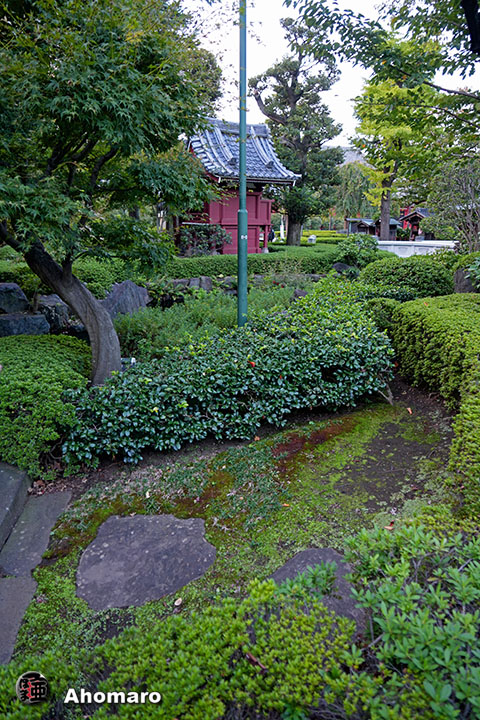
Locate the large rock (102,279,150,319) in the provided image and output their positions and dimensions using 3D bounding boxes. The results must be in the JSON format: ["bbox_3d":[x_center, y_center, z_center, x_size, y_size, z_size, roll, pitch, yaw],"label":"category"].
[{"bbox_3d":[-1.680,-0.841,7.010,0.780,0.690,0.550,0,17,0],"label":"large rock"}]

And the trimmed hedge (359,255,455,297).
[{"bbox_3d":[3.120,-1.546,8.939,1.620,0.870,1.400,0,17,0],"label":"trimmed hedge"}]

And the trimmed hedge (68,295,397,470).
[{"bbox_3d":[0.300,0.016,4.314,3.300,0.640,1.500,-11,19,-34],"label":"trimmed hedge"}]

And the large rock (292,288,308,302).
[{"bbox_3d":[1.020,-1.025,8.157,0.340,0.370,0.300,0,17,0],"label":"large rock"}]

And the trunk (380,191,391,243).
[{"bbox_3d":[7.560,-7.352,24.941,0.500,3.200,0.500,4,16,14],"label":"trunk"}]

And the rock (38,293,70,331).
[{"bbox_3d":[-2.658,-0.659,6.877,0.460,0.520,0.420,-4,16,-14],"label":"rock"}]

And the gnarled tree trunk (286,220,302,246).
[{"bbox_3d":[2.580,-6.015,22.735,0.720,1.390,0.700,0,17,0],"label":"gnarled tree trunk"}]

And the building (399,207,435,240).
[{"bbox_3d":[9.506,-7.285,25.999,1.700,2.200,1.800,12,20,36],"label":"building"}]

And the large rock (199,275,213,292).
[{"bbox_3d":[-0.779,-1.716,10.839,0.320,0.420,0.300,0,16,0],"label":"large rock"}]

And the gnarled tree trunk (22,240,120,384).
[{"bbox_3d":[-1.470,-0.367,4.227,0.850,1.270,0.450,0,17,0],"label":"gnarled tree trunk"}]

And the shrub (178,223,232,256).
[{"bbox_3d":[-1.136,-3.986,15.811,1.750,1.100,1.300,0,16,0],"label":"shrub"}]

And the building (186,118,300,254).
[{"bbox_3d":[-0.303,-6.733,19.066,3.413,4.968,3.996,-10,20,-30],"label":"building"}]

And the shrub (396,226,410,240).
[{"bbox_3d":[8.250,-6.315,24.212,0.720,0.760,0.700,0,17,0],"label":"shrub"}]

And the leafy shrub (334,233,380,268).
[{"bbox_3d":[2.939,-2.739,12.006,1.150,0.920,1.050,3,16,10],"label":"leafy shrub"}]

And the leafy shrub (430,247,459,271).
[{"bbox_3d":[5.521,-2.673,12.959,0.850,0.650,0.800,6,17,19],"label":"leafy shrub"}]

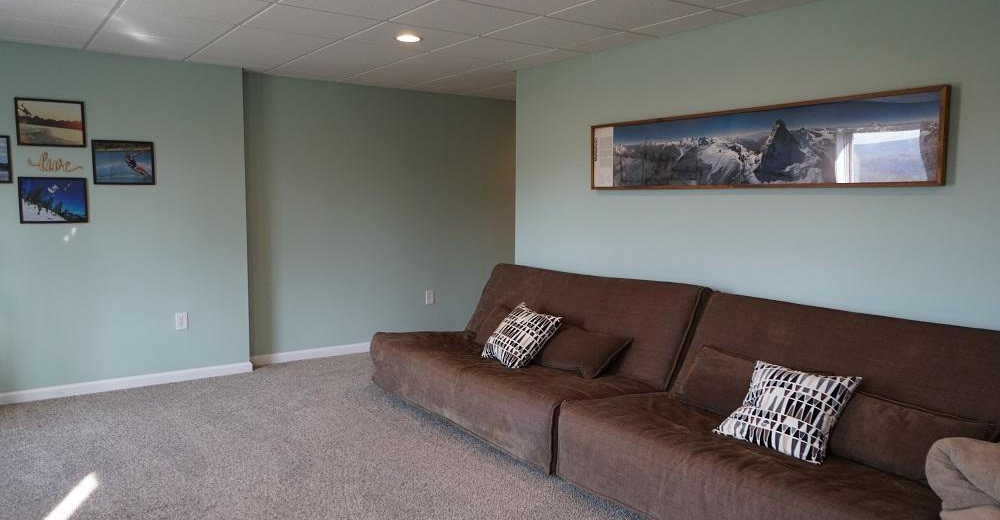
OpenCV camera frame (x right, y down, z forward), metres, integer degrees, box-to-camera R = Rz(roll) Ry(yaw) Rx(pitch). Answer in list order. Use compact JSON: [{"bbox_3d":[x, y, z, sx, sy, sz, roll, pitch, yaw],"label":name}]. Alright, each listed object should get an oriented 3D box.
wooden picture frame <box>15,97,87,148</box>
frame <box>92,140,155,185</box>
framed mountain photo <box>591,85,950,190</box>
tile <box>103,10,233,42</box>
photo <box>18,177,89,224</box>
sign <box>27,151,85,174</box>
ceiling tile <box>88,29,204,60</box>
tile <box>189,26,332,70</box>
[{"bbox_3d":[-2.861,-0.872,4.787,0.379,0.291,0.020,-3,5,-35],"label":"wooden picture frame"},{"bbox_3d":[-2.548,-0.657,5.089,0.377,0.295,0.020,-3,5,-35],"label":"frame"},{"bbox_3d":[1.245,-0.593,4.024,0.030,0.411,2.193,-3,5,-35],"label":"framed mountain photo"},{"bbox_3d":[-1.890,-1.327,4.279,0.610,0.020,0.610,-3,5,-35],"label":"tile"},{"bbox_3d":[-2.865,-0.381,4.822,0.377,0.289,0.020,-3,5,-35],"label":"photo"},{"bbox_3d":[-2.879,-0.634,4.861,0.314,0.132,0.010,-3,5,-35],"label":"sign"},{"bbox_3d":[-2.265,-1.369,4.809,0.600,0.020,0.691,-3,5,-35],"label":"ceiling tile"},{"bbox_3d":[-1.592,-1.372,4.913,0.600,0.020,1.301,-3,5,-35],"label":"tile"}]

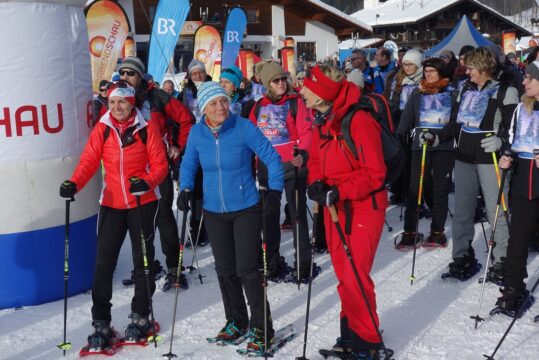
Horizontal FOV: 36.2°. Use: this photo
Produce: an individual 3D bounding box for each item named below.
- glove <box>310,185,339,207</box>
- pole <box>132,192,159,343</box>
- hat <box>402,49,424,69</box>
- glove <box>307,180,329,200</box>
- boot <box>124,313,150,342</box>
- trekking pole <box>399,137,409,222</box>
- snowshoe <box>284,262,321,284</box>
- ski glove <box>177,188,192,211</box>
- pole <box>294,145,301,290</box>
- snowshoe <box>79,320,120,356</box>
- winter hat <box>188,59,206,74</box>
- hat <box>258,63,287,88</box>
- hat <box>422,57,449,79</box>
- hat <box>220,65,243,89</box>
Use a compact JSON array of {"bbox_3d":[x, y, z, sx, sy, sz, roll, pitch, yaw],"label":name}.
[{"bbox_3d":[0.322,0.088,4.820,0.160,0.130,0.120,-7,10,-34],"label":"glove"},{"bbox_3d":[-0.776,0.533,5.195,0.090,1.080,0.090,-5,7,0],"label":"pole"},{"bbox_3d":[1.372,-1.153,7.850,0.190,0.190,0.220,4,10,30],"label":"hat"},{"bbox_3d":[0.285,0.066,4.937,0.140,0.120,0.110,-6,13,-29],"label":"glove"},{"bbox_3d":[-0.843,0.949,5.300,0.115,0.165,0.270,4,10,25],"label":"boot"},{"bbox_3d":[1.376,-0.077,8.395,0.070,1.024,0.070,6,12,19],"label":"trekking pole"},{"bbox_3d":[0.263,0.715,6.366,0.120,0.160,0.285,5,11,30],"label":"snowshoe"},{"bbox_3d":[-0.506,0.116,4.902,0.090,0.145,0.115,5,11,30],"label":"ski glove"},{"bbox_3d":[0.207,0.277,6.093,0.050,1.110,0.055,-1,9,0],"label":"pole"},{"bbox_3d":[-1.080,0.992,5.365,0.210,0.110,0.540,0,11,0],"label":"snowshoe"},{"bbox_3d":[-0.813,-1.276,9.300,0.190,0.180,0.220,-3,9,-12],"label":"winter hat"},{"bbox_3d":[0.026,-0.783,6.200,0.200,0.215,0.240,-7,10,-34],"label":"hat"},{"bbox_3d":[1.475,-0.988,7.297,0.200,0.190,0.220,0,11,0],"label":"hat"},{"bbox_3d":[-0.339,-0.923,7.347,0.180,0.190,0.210,7,12,41],"label":"hat"}]

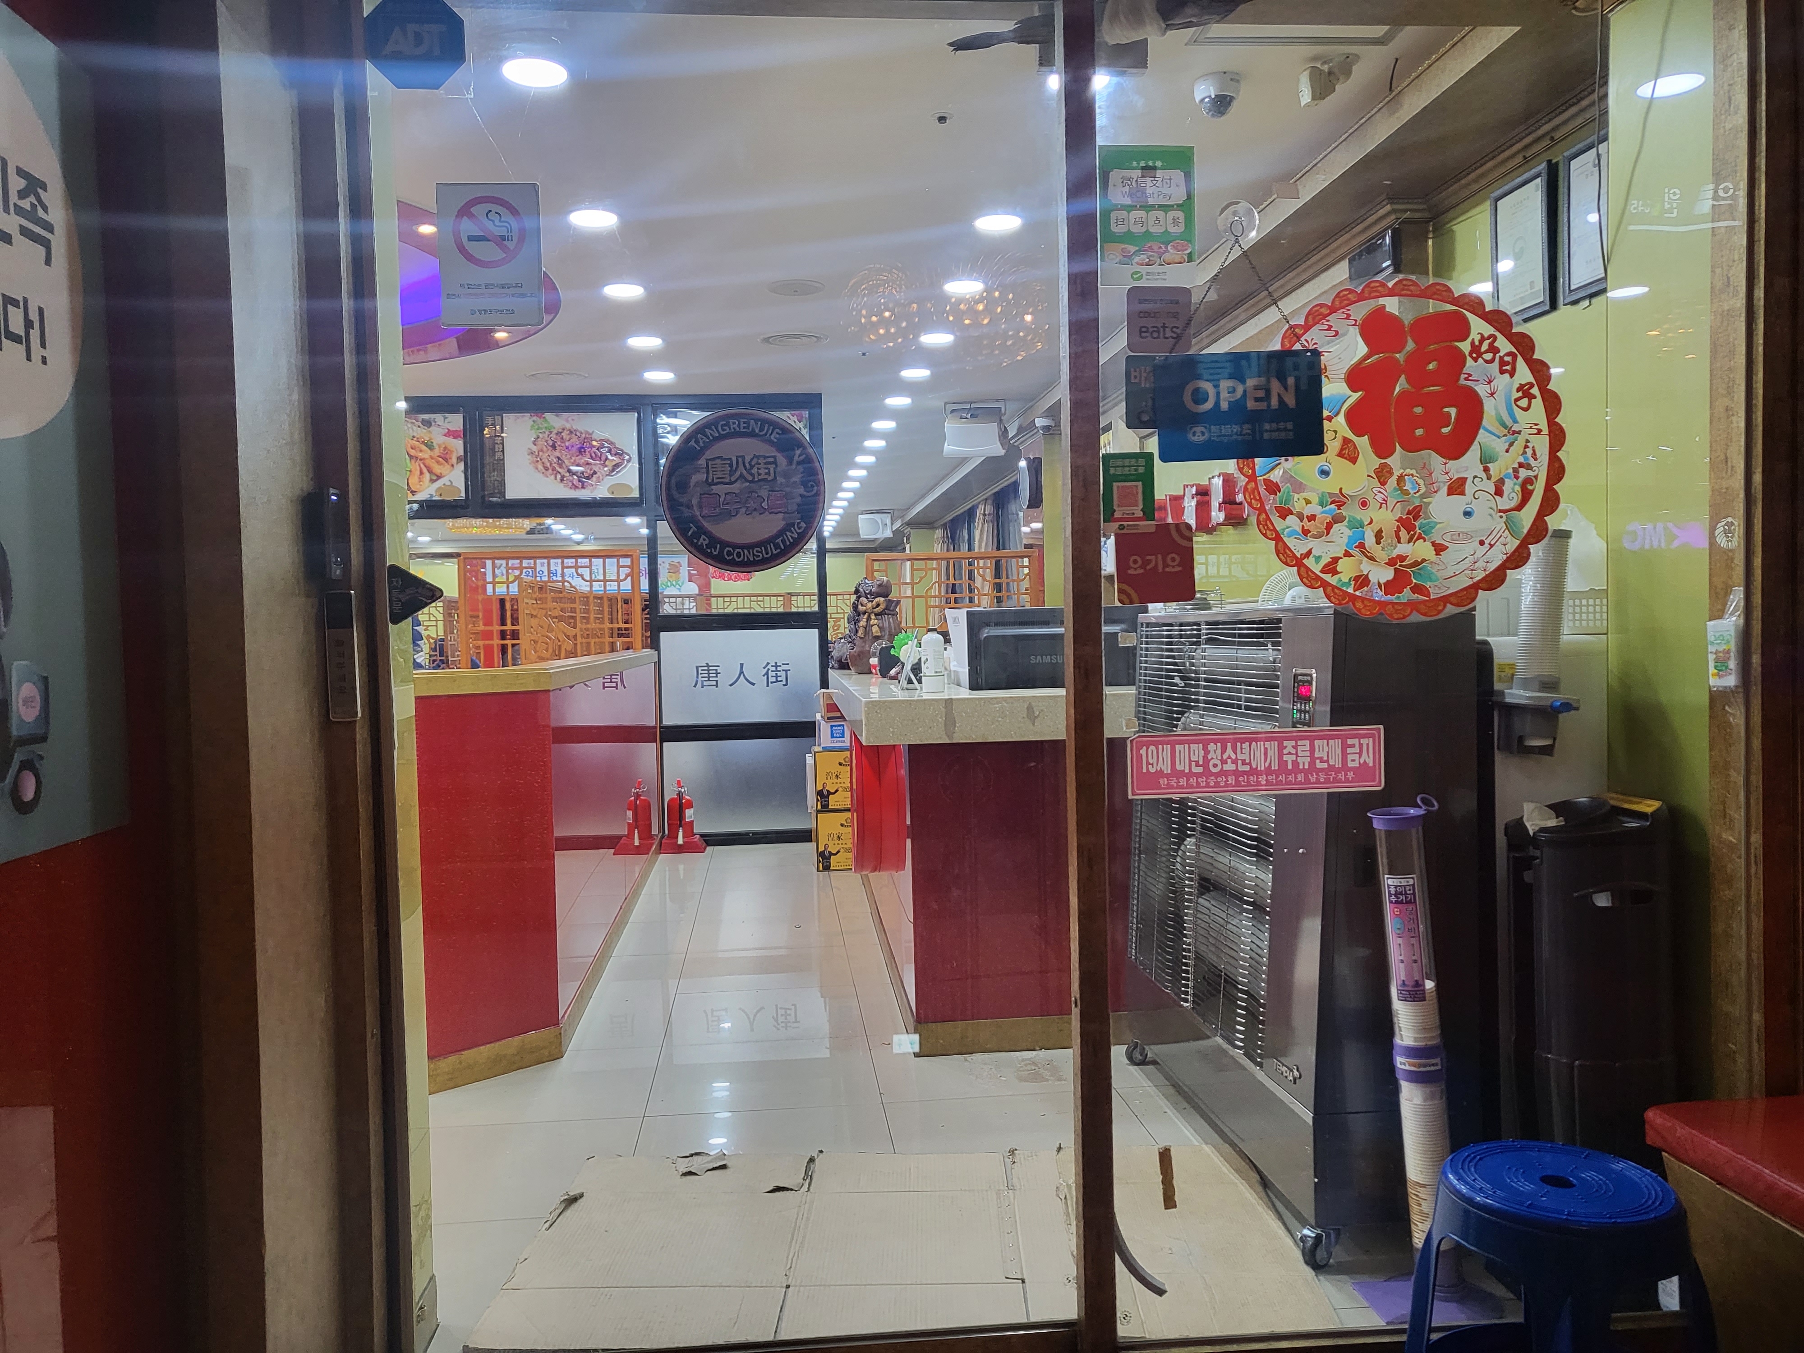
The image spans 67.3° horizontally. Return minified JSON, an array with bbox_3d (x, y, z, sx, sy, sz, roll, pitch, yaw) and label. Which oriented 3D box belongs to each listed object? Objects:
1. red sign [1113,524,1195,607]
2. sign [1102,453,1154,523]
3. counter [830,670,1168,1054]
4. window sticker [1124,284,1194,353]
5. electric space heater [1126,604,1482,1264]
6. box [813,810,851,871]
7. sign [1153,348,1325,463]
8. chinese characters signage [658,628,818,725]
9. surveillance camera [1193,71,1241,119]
[{"bbox_3d":[0.400,-0.178,2.133,0.125,0.124,0.005,-1,3,-5],"label":"red sign"},{"bbox_3d":[0.356,-0.294,2.123,0.082,0.109,0.005,-1,3,-5],"label":"sign"},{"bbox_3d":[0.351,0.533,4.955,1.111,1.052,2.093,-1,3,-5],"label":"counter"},{"bbox_3d":[0.404,-0.556,2.116,0.102,0.102,0.005,-1,3,-5],"label":"window sticker"},{"bbox_3d":[0.885,0.483,3.265,0.316,1.290,1.313,-1,3,-5],"label":"electric space heater"},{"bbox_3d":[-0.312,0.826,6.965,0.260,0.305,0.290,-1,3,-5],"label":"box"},{"bbox_3d":[0.531,-0.424,2.124,0.269,0.164,0.010,-3,3,-5],"label":"sign"},{"bbox_3d":[-0.921,0.000,7.651,0.870,0.526,0.020,-1,3,-5],"label":"chinese characters signage"},{"bbox_3d":[0.741,-1.364,3.188,0.114,0.097,0.114,-1,3,-5],"label":"surveillance camera"}]

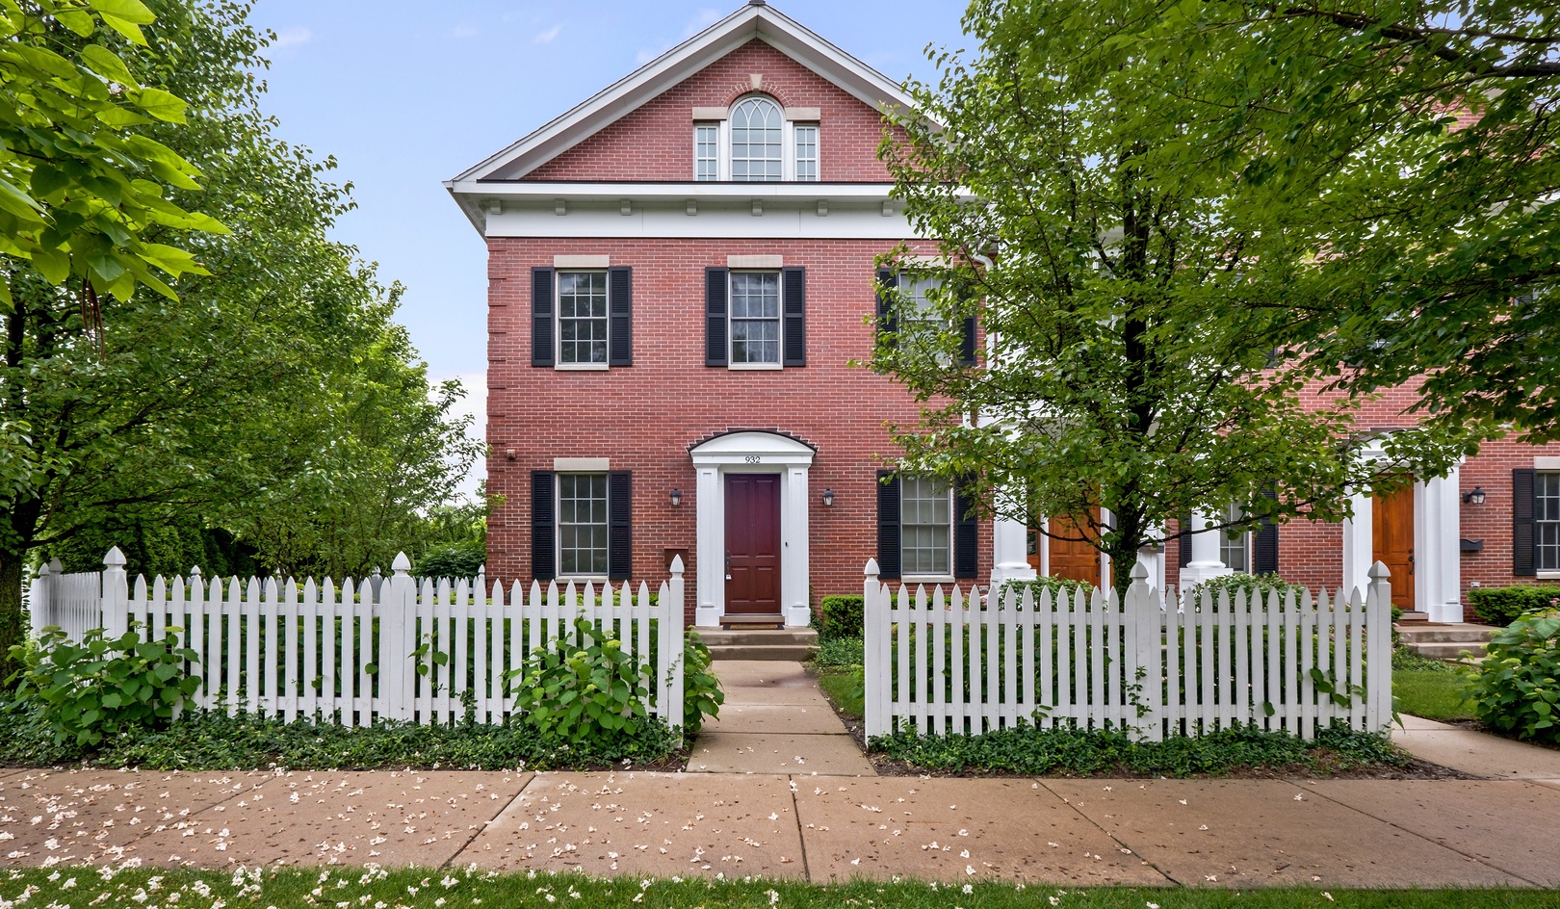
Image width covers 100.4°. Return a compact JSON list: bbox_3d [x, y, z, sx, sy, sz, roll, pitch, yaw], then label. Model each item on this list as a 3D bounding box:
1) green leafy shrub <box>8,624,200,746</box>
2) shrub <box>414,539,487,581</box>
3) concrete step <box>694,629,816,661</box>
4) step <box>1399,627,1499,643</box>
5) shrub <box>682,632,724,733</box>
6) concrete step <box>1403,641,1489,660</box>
[{"bbox_3d":[-4.780,1.630,4.600,1.020,0.860,0.850,0,-6,-1],"label":"green leafy shrub"},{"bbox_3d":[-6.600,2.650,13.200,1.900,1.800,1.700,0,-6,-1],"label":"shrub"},{"bbox_3d":[-0.340,2.720,9.450,1.780,0.340,1.200,0,-6,-1],"label":"concrete step"},{"bbox_3d":[9.800,2.670,9.750,1.600,0.180,0.800,0,-6,-1],"label":"step"},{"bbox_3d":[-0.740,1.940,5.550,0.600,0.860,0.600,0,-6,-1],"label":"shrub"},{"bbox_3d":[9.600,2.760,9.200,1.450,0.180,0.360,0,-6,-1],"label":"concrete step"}]

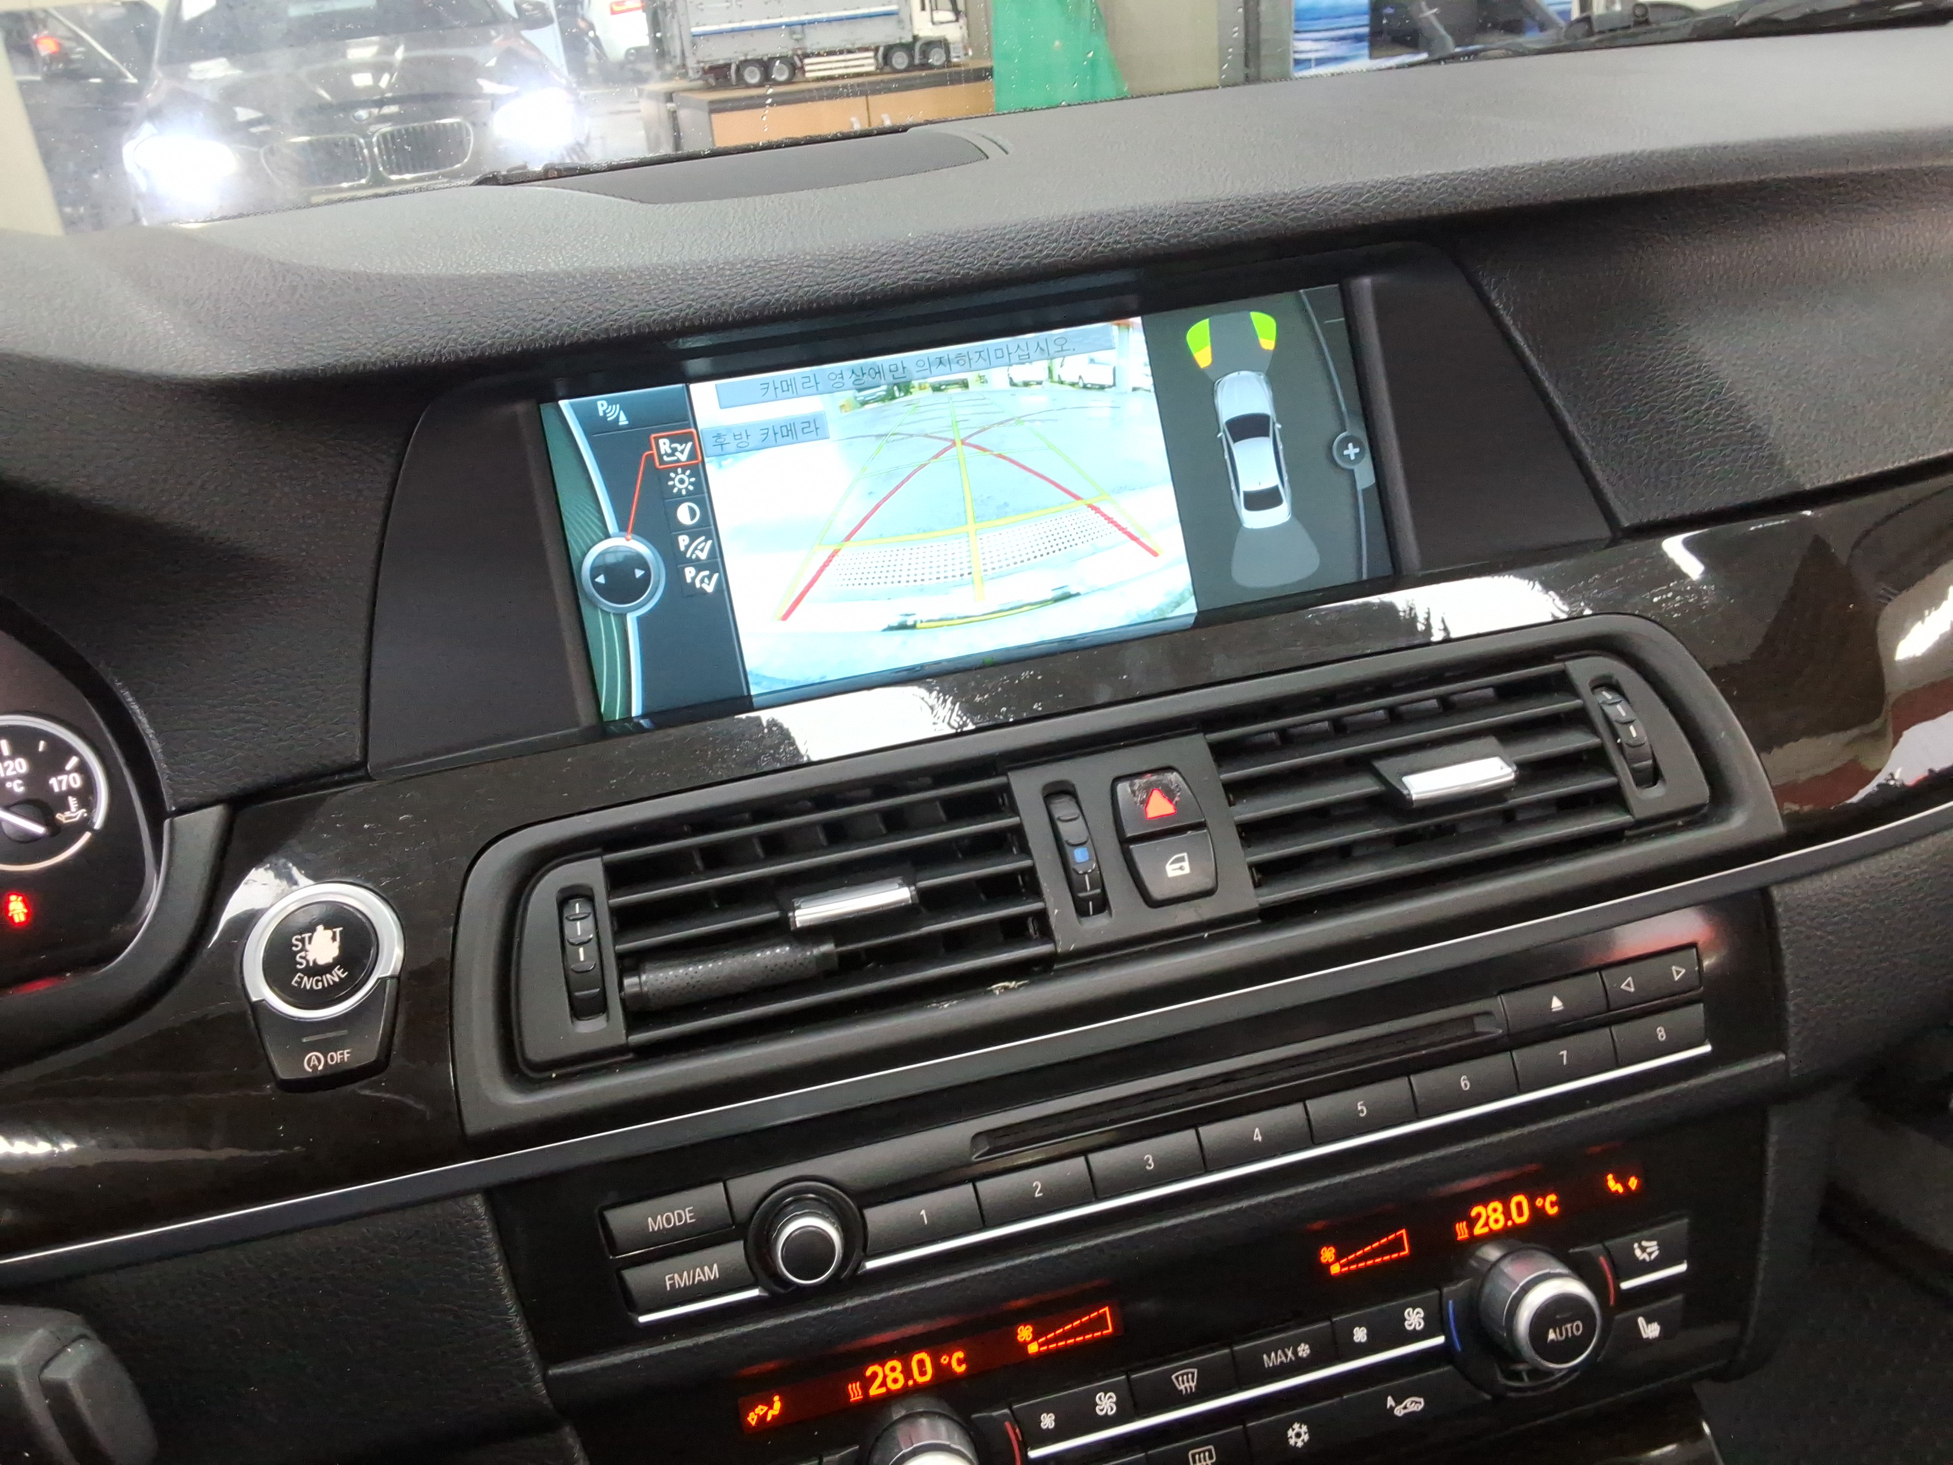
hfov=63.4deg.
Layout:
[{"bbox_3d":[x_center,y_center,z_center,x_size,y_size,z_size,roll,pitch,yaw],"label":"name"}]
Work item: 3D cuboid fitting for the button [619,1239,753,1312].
[{"bbox_3d":[-0.065,0.121,0.356,0.028,0.010,0.009,-11,1,-10],"label":"button"}]

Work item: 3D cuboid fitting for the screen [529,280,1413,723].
[{"bbox_3d":[0.002,-0.071,0.479,0.244,0.092,0.020,-11,1,-10],"label":"screen"}]

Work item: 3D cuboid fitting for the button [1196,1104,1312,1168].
[{"bbox_3d":[0.066,0.096,0.379,0.027,0.010,0.009,-11,1,-10],"label":"button"}]

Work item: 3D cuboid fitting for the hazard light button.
[{"bbox_3d":[0.043,0.019,0.386,0.020,0.009,0.015,-11,68,-10],"label":"hazard light button"}]

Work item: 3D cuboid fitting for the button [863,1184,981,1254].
[{"bbox_3d":[-0.014,0.111,0.365,0.027,0.010,0.009,-11,1,-10],"label":"button"}]

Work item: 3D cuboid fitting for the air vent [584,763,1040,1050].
[{"bbox_3d":[-0.036,0.046,0.378,0.099,0.030,0.047,-11,68,-10],"label":"air vent"}]

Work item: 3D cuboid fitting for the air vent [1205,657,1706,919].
[{"bbox_3d":[0.118,0.017,0.406,0.120,0.030,0.048,-11,68,-10],"label":"air vent"}]

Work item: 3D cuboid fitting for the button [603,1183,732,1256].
[{"bbox_3d":[-0.069,0.108,0.355,0.027,0.010,0.009,-11,1,-10],"label":"button"}]

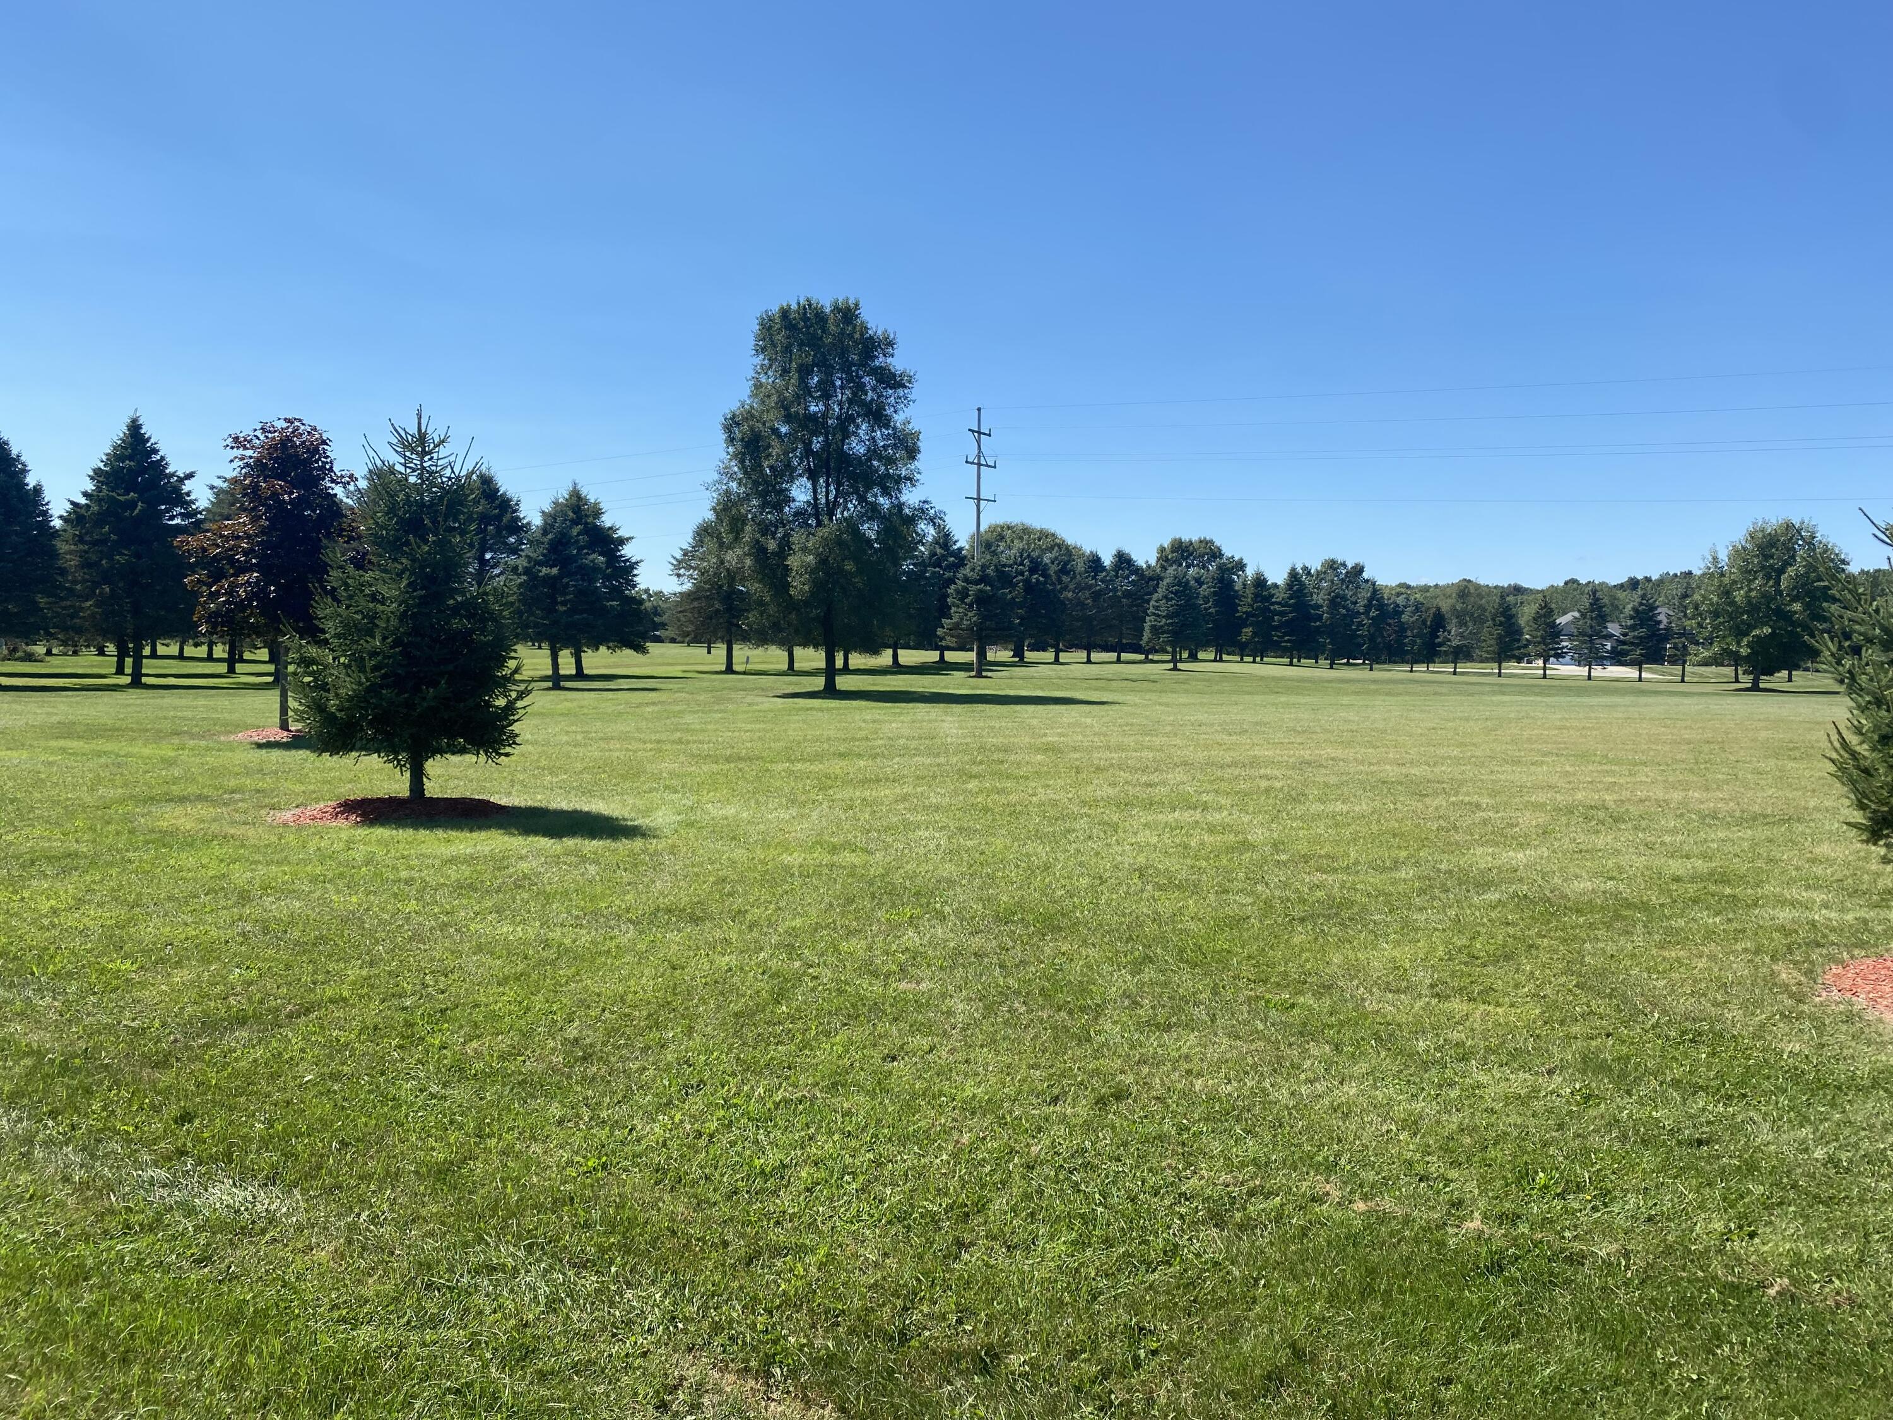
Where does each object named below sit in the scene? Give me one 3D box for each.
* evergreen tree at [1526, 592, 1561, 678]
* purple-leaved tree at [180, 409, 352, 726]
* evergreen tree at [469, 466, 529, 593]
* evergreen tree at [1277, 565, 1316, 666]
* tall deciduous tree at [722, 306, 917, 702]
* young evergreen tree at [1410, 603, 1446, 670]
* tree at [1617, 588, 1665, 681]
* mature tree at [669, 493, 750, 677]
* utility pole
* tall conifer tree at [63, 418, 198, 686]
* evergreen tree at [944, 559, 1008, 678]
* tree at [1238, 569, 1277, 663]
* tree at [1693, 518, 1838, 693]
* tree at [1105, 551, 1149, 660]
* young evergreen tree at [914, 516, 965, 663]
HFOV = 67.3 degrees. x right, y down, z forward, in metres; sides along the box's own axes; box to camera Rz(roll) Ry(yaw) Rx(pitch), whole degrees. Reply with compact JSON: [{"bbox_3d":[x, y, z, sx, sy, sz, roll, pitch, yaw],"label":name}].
[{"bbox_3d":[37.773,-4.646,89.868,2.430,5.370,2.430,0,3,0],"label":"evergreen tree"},{"bbox_3d":[-11.793,-2.365,24.867,3.430,5.390,3.430,0,3,0],"label":"purple-leaved tree"},{"bbox_3d":[-19.372,-5.737,59.790,5.000,8.800,4.800,0,3,0],"label":"evergreen tree"},{"bbox_3d":[22.584,-6.154,91.808,2.900,6.480,2.900,0,3,0],"label":"evergreen tree"},{"bbox_3d":[-3.782,-6.450,43.034,6.100,11.790,5.700,0,3,0],"label":"tall deciduous tree"},{"bbox_3d":[32.841,-4.986,96.886,2.520,4.630,2.520,0,3,0],"label":"young evergreen tree"},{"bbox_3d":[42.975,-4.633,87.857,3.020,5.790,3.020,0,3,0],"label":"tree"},{"bbox_3d":[-10.958,-6.193,69.786,5.530,8.680,5.530,0,3,0],"label":"mature tree"},{"bbox_3d":[1.514,-7.577,64.705,0.600,12.130,2.200,2,4,40],"label":"utility pole"},{"bbox_3d":[-28.637,-5.571,49.786,4.900,9.440,4.800,0,3,0],"label":"tall conifer tree"},{"bbox_3d":[1.343,-4.082,62.871,3.280,5.220,3.280,0,3,0],"label":"evergreen tree"},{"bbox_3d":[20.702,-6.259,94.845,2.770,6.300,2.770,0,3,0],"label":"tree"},{"bbox_3d":[31.098,-3.983,53.869,5.500,6.400,5.300,0,3,0],"label":"tree"},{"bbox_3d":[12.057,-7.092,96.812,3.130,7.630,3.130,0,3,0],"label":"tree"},{"bbox_3d":[-0.525,-7.764,91.729,4.000,9.510,4.000,0,3,0],"label":"young evergreen tree"}]

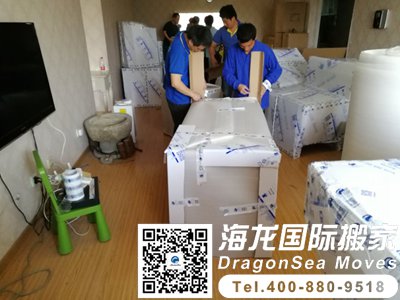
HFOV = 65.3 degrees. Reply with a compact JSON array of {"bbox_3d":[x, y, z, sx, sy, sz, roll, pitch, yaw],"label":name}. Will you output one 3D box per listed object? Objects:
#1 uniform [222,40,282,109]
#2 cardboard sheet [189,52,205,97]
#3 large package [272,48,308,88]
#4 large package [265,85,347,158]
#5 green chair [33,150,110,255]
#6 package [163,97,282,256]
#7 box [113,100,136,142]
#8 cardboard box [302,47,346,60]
[{"bbox_3d":[0.537,-0.761,3.175,0.580,0.680,0.400,3,23,9],"label":"uniform"},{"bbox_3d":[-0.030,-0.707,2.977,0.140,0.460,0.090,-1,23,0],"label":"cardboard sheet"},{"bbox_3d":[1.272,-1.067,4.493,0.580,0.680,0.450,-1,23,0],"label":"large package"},{"bbox_3d":[1.305,-0.362,3.929,0.640,0.630,0.760,-8,24,-16],"label":"large package"},{"bbox_3d":[-0.914,0.349,2.256,0.360,0.670,0.390,-14,26,-29],"label":"green chair"},{"bbox_3d":[0.202,0.094,2.678,0.671,0.745,1.522,0,21,5],"label":"package"},{"bbox_3d":[-1.013,-0.399,4.227,0.250,0.530,0.270,-5,23,-10],"label":"box"},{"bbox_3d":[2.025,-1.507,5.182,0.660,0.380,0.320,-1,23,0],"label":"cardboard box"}]

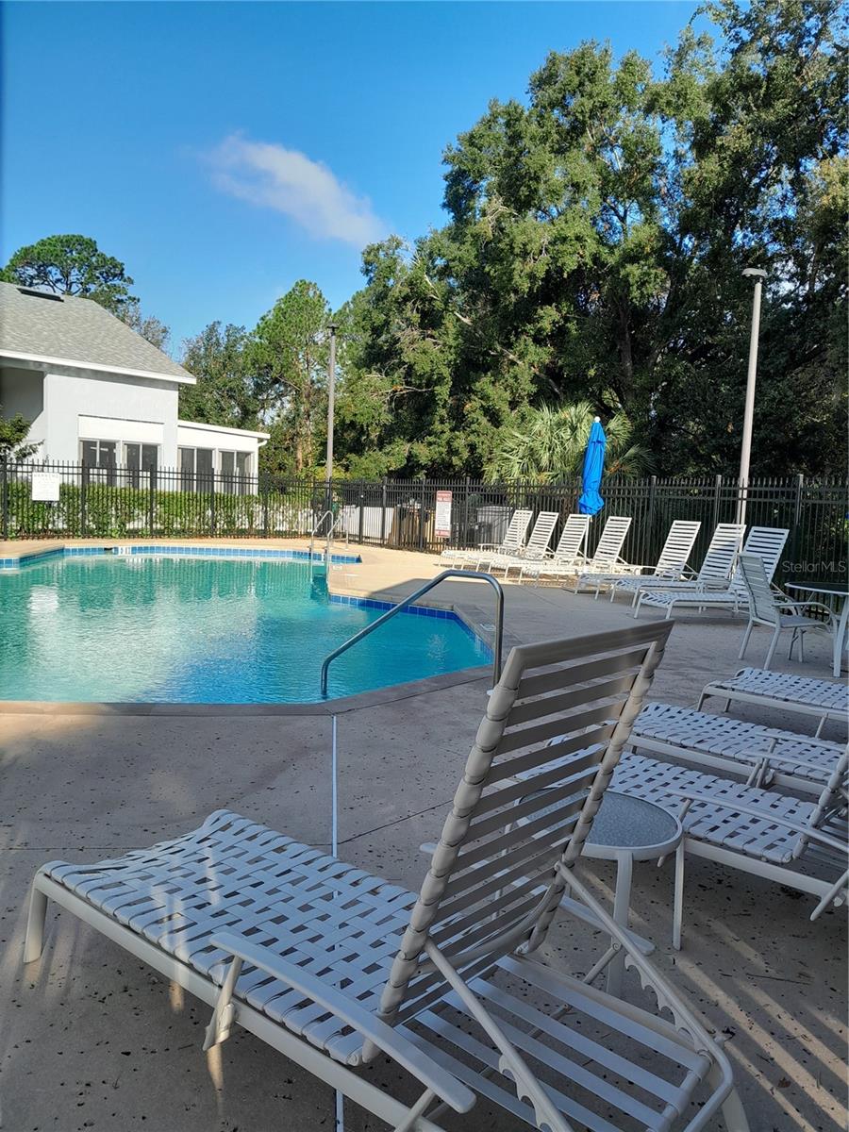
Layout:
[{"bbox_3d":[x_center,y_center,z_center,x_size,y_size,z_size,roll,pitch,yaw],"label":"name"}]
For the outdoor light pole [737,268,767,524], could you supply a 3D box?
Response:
[{"bbox_3d":[6.189,-2.706,17.070,0.480,5.952,0.360,0,5,-25],"label":"outdoor light pole"}]

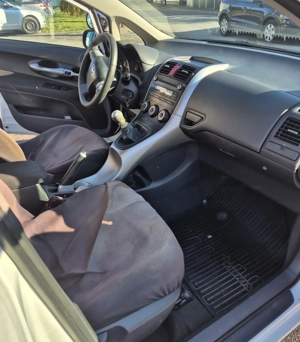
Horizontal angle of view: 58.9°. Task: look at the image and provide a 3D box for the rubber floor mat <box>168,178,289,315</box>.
[{"bbox_3d":[0.345,0.274,1.208,0.580,0.135,0.480,-26,41,-18],"label":"rubber floor mat"}]

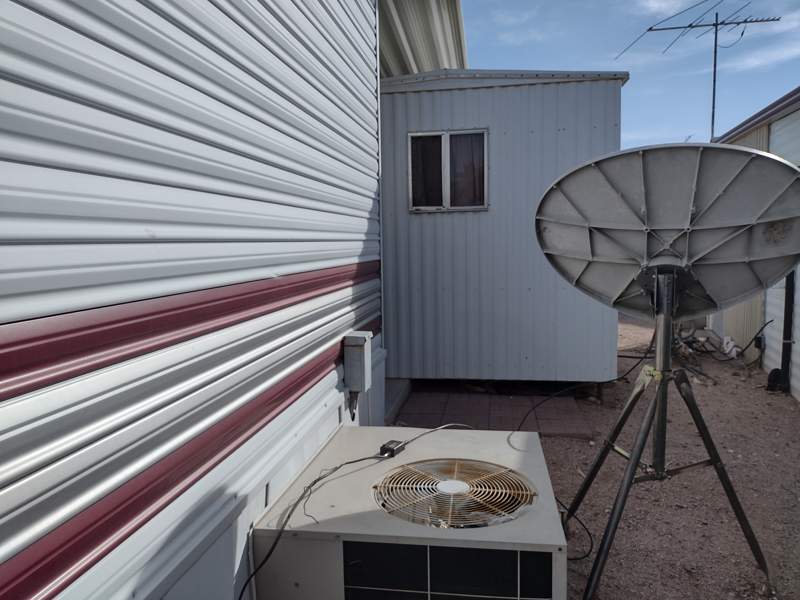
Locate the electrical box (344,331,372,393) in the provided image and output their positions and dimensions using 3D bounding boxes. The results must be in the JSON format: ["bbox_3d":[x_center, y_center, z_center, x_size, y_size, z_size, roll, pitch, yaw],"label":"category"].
[{"bbox_3d":[-0.166,0.246,2.501,0.083,0.222,0.130,0,5,9],"label":"electrical box"}]

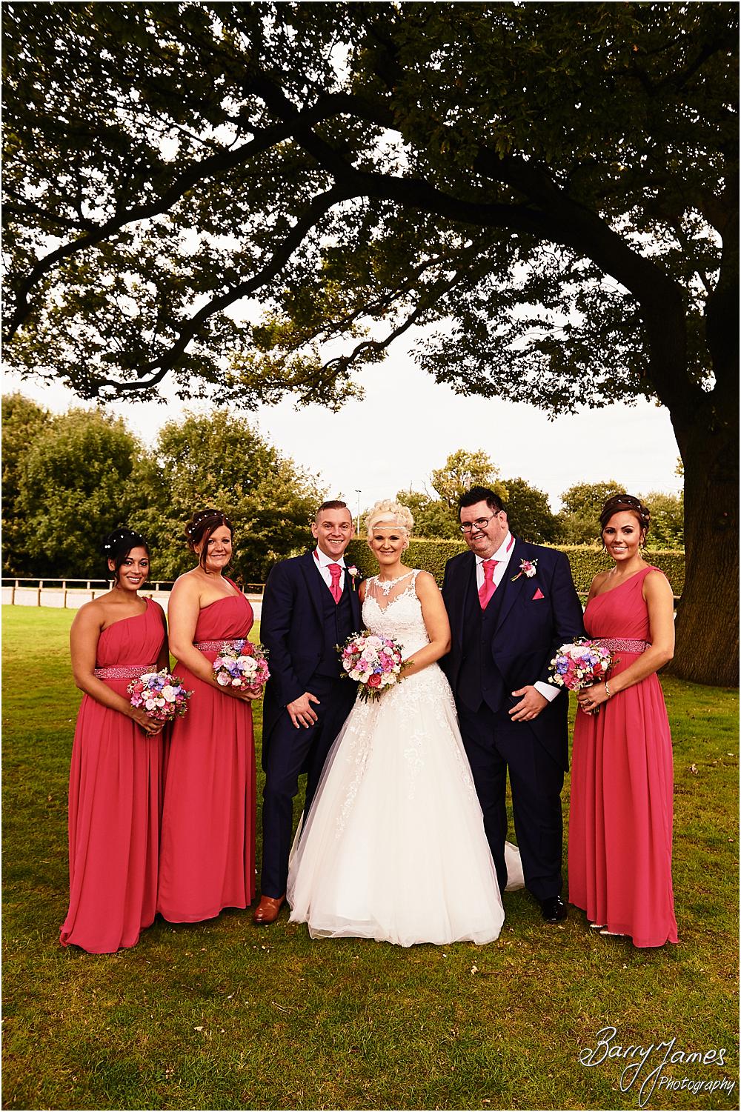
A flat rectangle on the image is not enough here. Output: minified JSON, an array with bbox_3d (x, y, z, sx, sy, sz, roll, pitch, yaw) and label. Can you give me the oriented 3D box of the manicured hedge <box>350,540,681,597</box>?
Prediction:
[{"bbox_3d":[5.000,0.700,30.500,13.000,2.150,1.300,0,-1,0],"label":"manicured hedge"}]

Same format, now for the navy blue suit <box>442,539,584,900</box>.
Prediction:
[{"bbox_3d":[0.600,0.685,3.670,0.610,1.520,0.420,0,-1,23],"label":"navy blue suit"}]

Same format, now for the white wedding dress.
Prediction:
[{"bbox_3d":[0.174,0.805,3.828,1.000,1.480,0.900,1,-1,12],"label":"white wedding dress"}]

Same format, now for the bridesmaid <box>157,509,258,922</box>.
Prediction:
[{"bbox_3d":[-0.708,0.664,3.760,0.450,1.730,0.450,2,-1,-37],"label":"bridesmaid"}]

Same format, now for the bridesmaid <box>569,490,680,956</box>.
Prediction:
[{"bbox_3d":[1.025,0.630,3.500,0.440,1.760,0.420,-1,-1,38],"label":"bridesmaid"}]

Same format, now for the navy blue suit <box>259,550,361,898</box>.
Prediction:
[{"bbox_3d":[-0.240,0.695,3.680,0.490,1.440,0.380,1,-1,-25],"label":"navy blue suit"}]

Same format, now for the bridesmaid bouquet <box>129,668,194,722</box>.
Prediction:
[{"bbox_3d":[-0.801,0.529,3.280,0.240,0.220,0.230,-1,16,-24],"label":"bridesmaid bouquet"}]

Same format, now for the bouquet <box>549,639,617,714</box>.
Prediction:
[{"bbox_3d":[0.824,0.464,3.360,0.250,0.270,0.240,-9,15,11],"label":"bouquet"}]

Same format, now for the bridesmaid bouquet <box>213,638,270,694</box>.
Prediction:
[{"bbox_3d":[-0.520,0.446,3.500,0.230,0.230,0.210,0,-1,-20],"label":"bridesmaid bouquet"}]

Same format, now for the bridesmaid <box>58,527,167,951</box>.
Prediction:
[{"bbox_3d":[-1.039,0.700,3.529,0.440,1.640,0.450,2,-1,-37],"label":"bridesmaid"}]

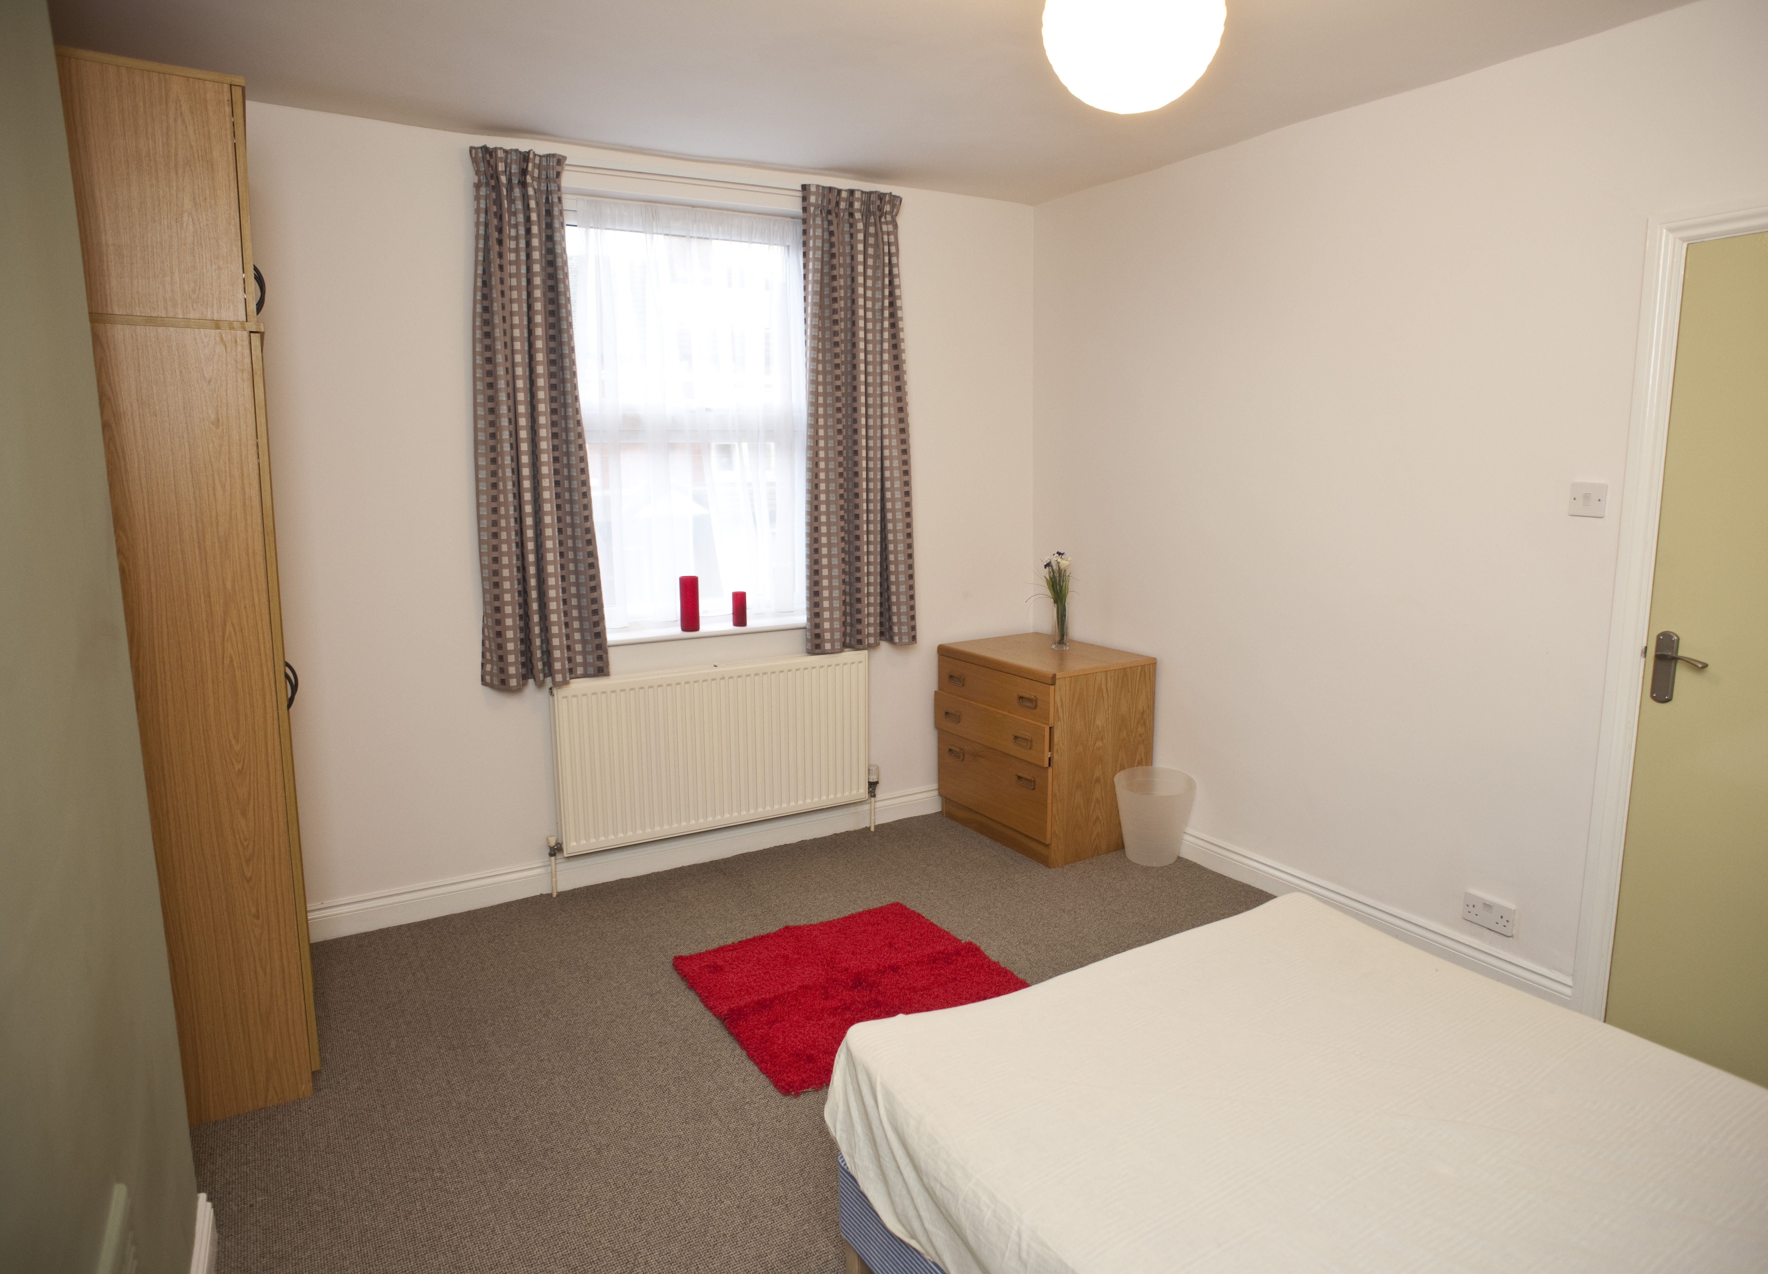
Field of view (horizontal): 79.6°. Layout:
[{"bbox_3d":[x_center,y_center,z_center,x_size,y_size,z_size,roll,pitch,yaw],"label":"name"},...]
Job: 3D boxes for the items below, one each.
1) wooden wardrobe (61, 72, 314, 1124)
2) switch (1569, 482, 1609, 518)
[{"bbox_3d":[-1.838,-0.069,2.662,0.575,2.324,0.900,-6,11,-30],"label":"wooden wardrobe"},{"bbox_3d":[1.818,-0.352,2.736,0.011,0.086,0.086,-6,11,-30],"label":"switch"}]

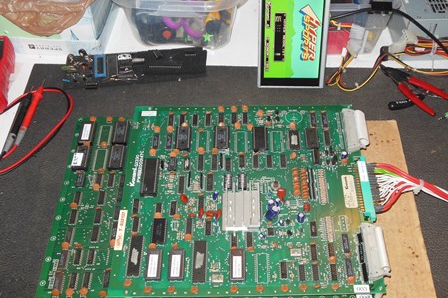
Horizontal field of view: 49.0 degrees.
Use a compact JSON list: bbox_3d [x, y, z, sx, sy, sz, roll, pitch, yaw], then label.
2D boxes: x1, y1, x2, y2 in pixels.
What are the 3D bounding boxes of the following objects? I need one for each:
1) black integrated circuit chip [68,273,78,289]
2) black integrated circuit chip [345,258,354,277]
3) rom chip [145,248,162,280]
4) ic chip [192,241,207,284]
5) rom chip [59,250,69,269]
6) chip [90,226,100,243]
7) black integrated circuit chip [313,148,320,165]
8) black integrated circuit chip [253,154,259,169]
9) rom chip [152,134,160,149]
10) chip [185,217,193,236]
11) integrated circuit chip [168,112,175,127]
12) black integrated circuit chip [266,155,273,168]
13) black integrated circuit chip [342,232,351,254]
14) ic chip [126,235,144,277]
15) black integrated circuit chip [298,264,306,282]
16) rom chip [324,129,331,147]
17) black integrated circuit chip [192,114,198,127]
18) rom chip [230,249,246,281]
[{"bbox_3d":[-0.185,0.164,0.608,0.008,0.004,0.019,-1,54,2],"label":"black integrated circuit chip"},{"bbox_3d":[0.147,0.142,0.582,0.008,0.004,0.024,0,56,1],"label":"black integrated circuit chip"},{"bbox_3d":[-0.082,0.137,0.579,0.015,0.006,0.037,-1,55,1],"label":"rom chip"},{"bbox_3d":[-0.029,0.134,0.583,0.015,0.005,0.052,-1,55,1],"label":"ic chip"},{"bbox_3d":[-0.201,0.140,0.620,0.008,0.005,0.024,0,56,1],"label":"rom chip"},{"bbox_3d":[-0.163,0.109,0.629,0.007,0.004,0.019,-1,55,1],"label":"chip"},{"bbox_3d":[0.127,0.011,0.675,0.008,0.004,0.024,-1,54,2],"label":"black integrated circuit chip"},{"bbox_3d":[0.043,0.018,0.670,0.008,0.004,0.020,-1,56,2],"label":"black integrated circuit chip"},{"bbox_3d":[-0.096,-0.010,0.699,0.008,0.004,0.024,-1,54,2],"label":"rom chip"},{"bbox_3d":[-0.043,0.097,0.609,0.007,0.004,0.023,-1,55,1],"label":"chip"},{"bbox_3d":[-0.076,-0.040,0.707,0.007,0.004,0.021,-1,55,1],"label":"integrated circuit chip"},{"bbox_3d":[0.062,0.018,0.670,0.008,0.004,0.020,-1,56,2],"label":"black integrated circuit chip"},{"bbox_3d":[0.146,0.114,0.592,0.007,0.004,0.024,-1,55,1],"label":"black integrated circuit chip"},{"bbox_3d":[-0.107,0.130,0.599,0.015,0.005,0.052,-1,56,2],"label":"ic chip"},{"bbox_3d":[0.092,0.146,0.579,0.008,0.004,0.019,-1,54,2],"label":"black integrated circuit chip"},{"bbox_3d":[0.143,-0.014,0.688,0.007,0.004,0.025,0,56,1],"label":"rom chip"},{"bbox_3d":[-0.041,-0.041,0.713,0.007,0.004,0.020,-1,55,2],"label":"black integrated circuit chip"},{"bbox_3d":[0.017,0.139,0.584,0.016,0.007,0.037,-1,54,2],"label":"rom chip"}]

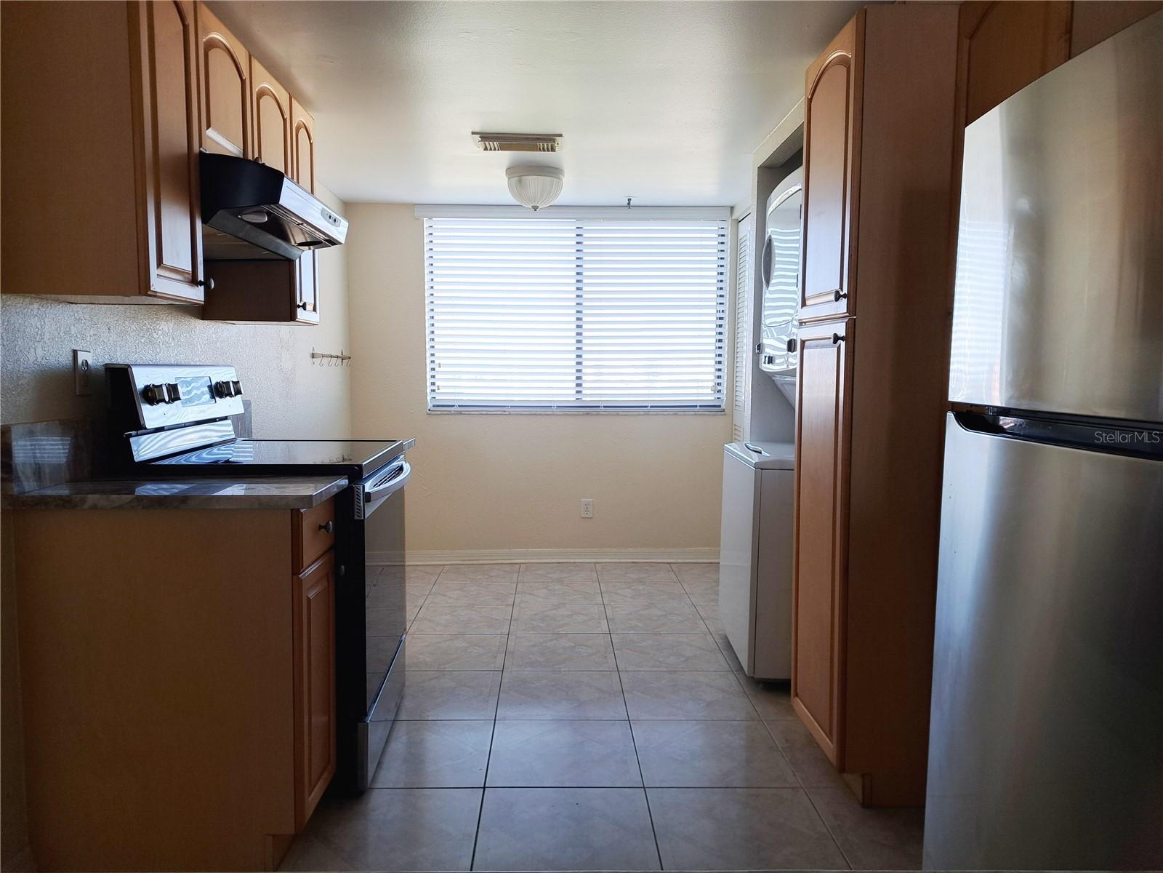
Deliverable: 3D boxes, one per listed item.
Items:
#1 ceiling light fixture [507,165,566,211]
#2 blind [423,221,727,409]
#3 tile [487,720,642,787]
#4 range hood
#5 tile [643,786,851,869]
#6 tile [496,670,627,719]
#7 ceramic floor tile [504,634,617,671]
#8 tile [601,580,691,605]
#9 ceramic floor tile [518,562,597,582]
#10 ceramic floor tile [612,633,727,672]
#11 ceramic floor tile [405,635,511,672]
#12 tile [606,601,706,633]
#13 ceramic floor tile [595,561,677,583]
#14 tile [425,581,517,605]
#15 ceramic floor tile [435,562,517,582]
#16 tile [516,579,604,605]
[{"bbox_3d":[-0.230,-1.227,4.057,0.291,0.182,0.291,1,5,-2],"label":"ceiling light fixture"},{"bbox_3d":[-0.024,-0.731,4.822,1.815,1.152,0.060,0,5,-2],"label":"blind"},{"bbox_3d":[-0.057,0.986,2.511,0.455,0.010,0.455,0,4,-2],"label":"tile"},{"bbox_3d":[-1.060,-0.680,2.475,0.500,0.185,0.745,0,4,-2],"label":"range hood"},{"bbox_3d":[0.416,1.028,2.084,0.453,0.010,0.450,0,5,-2],"label":"tile"},{"bbox_3d":[-0.073,0.951,2.966,0.455,0.010,0.455,0,4,-2],"label":"tile"},{"bbox_3d":[-0.088,0.915,3.410,0.453,0.010,0.450,0,5,-2],"label":"ceramic floor tile"},{"bbox_3d":[0.338,0.854,4.367,0.457,0.010,0.457,1,5,-2],"label":"tile"},{"bbox_3d":[-0.137,0.803,4.752,0.453,0.010,0.450,0,5,-2],"label":"ceramic floor tile"},{"bbox_3d":[0.367,0.920,3.438,0.455,0.010,0.455,0,4,-2],"label":"ceramic floor tile"},{"bbox_3d":[-0.549,0.919,3.428,0.457,0.010,0.457,1,5,-2],"label":"ceramic floor tile"},{"bbox_3d":[0.354,0.891,3.915,0.457,0.010,0.457,1,5,-2],"label":"tile"},{"bbox_3d":[0.319,0.804,4.768,0.453,0.010,0.450,0,5,-2],"label":"ceramic floor tile"},{"bbox_3d":[-0.583,0.846,4.333,0.457,0.010,0.457,1,5,-2],"label":"tile"},{"bbox_3d":[-0.593,0.801,4.735,0.453,0.010,0.450,0,5,-2],"label":"ceramic floor tile"},{"bbox_3d":[-0.122,0.848,4.333,0.455,0.010,0.455,0,4,-2],"label":"tile"}]

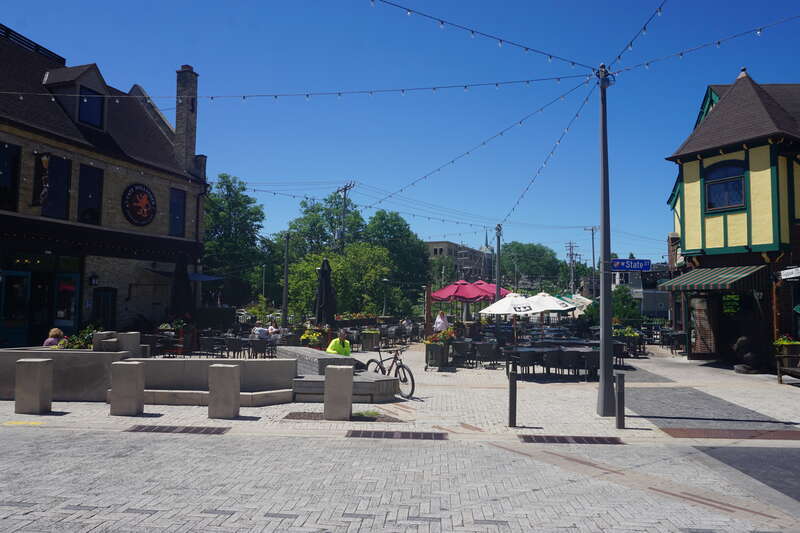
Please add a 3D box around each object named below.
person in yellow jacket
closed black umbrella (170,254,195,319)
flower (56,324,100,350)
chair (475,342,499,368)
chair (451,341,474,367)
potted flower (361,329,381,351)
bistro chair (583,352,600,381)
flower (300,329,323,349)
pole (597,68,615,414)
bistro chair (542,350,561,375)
[{"bbox_3d":[-1.523,2.237,13.100,0.600,1.350,0.700,0,-4,11],"label":"person in yellow jacket"},{"bbox_3d":[-7.832,1.398,19.200,0.780,3.470,0.780,1,-4,0],"label":"closed black umbrella"},{"bbox_3d":[-7.110,1.646,11.719,0.900,0.680,0.700,1,-3,0],"label":"flower"},{"bbox_3d":[2.823,2.864,17.300,0.580,0.810,0.580,1,-4,0],"label":"chair"},{"bbox_3d":[2.051,2.869,17.500,0.580,0.810,0.580,0,-4,3],"label":"chair"},{"bbox_3d":[-1.099,2.822,20.069,0.740,0.860,0.660,1,-3,0],"label":"potted flower"},{"bbox_3d":[5.509,2.769,15.300,0.540,0.800,0.560,1,-4,0],"label":"bistro chair"},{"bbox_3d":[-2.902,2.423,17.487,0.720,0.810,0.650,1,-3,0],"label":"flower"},{"bbox_3d":[3.776,-0.493,9.798,0.300,6.420,0.300,1,-3,0],"label":"pole"},{"bbox_3d":[4.134,2.692,14.500,0.550,0.800,0.580,1,-3,3],"label":"bistro chair"}]

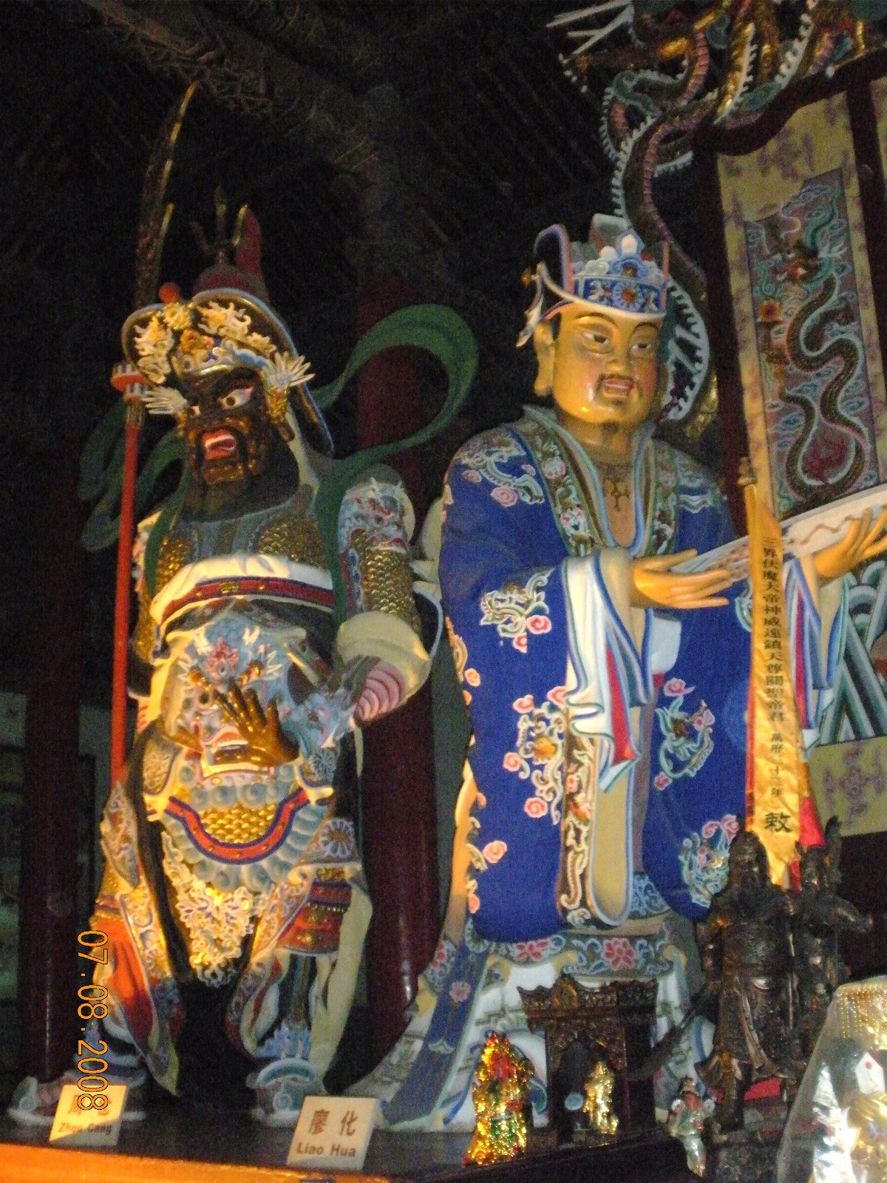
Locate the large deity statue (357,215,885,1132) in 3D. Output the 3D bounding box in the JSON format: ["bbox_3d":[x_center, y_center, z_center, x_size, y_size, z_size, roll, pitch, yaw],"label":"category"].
[{"bbox_3d":[0.464,0.123,4.078,1.080,2.470,0.950,7,-16,-32],"label":"large deity statue"}]

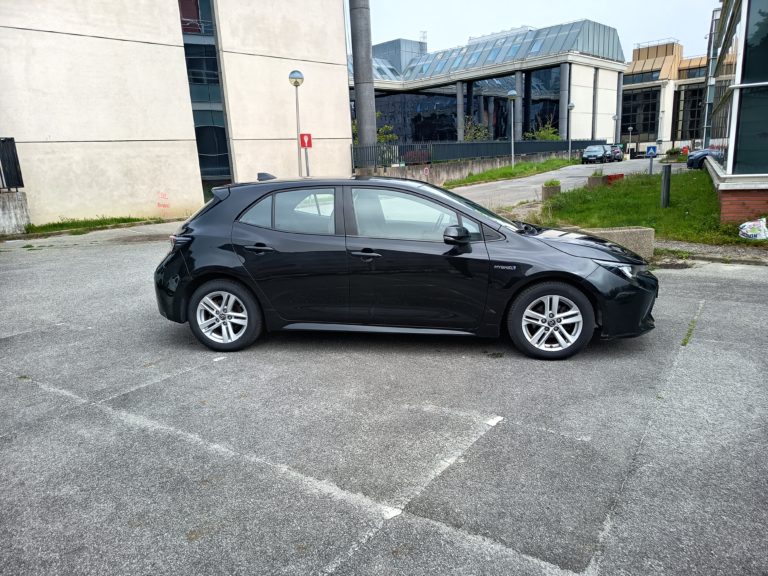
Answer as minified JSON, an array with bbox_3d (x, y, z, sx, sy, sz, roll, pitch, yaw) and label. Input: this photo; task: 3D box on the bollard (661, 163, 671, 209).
[{"bbox_3d":[6.517,-2.337,12.279,0.200,0.980,0.200,5,16,29],"label":"bollard"}]

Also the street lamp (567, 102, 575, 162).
[{"bbox_3d":[14.142,-11.792,40.197,0.500,4.400,0.500,-3,14,0],"label":"street lamp"}]

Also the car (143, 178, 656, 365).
[{"bbox_3d":[0.178,-0.353,4.929,4.370,1.440,1.840,0,14,9],"label":"car"}]

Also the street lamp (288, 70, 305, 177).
[{"bbox_3d":[-2.859,-4.967,17.961,0.500,4.450,0.500,-2,14,0],"label":"street lamp"}]

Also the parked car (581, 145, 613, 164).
[{"bbox_3d":[17.959,-11.297,44.872,1.780,1.520,4.250,5,16,29],"label":"parked car"}]

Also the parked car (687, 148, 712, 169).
[{"bbox_3d":[18.296,-7.164,28.204,4.300,1.480,1.800,2,15,22],"label":"parked car"}]

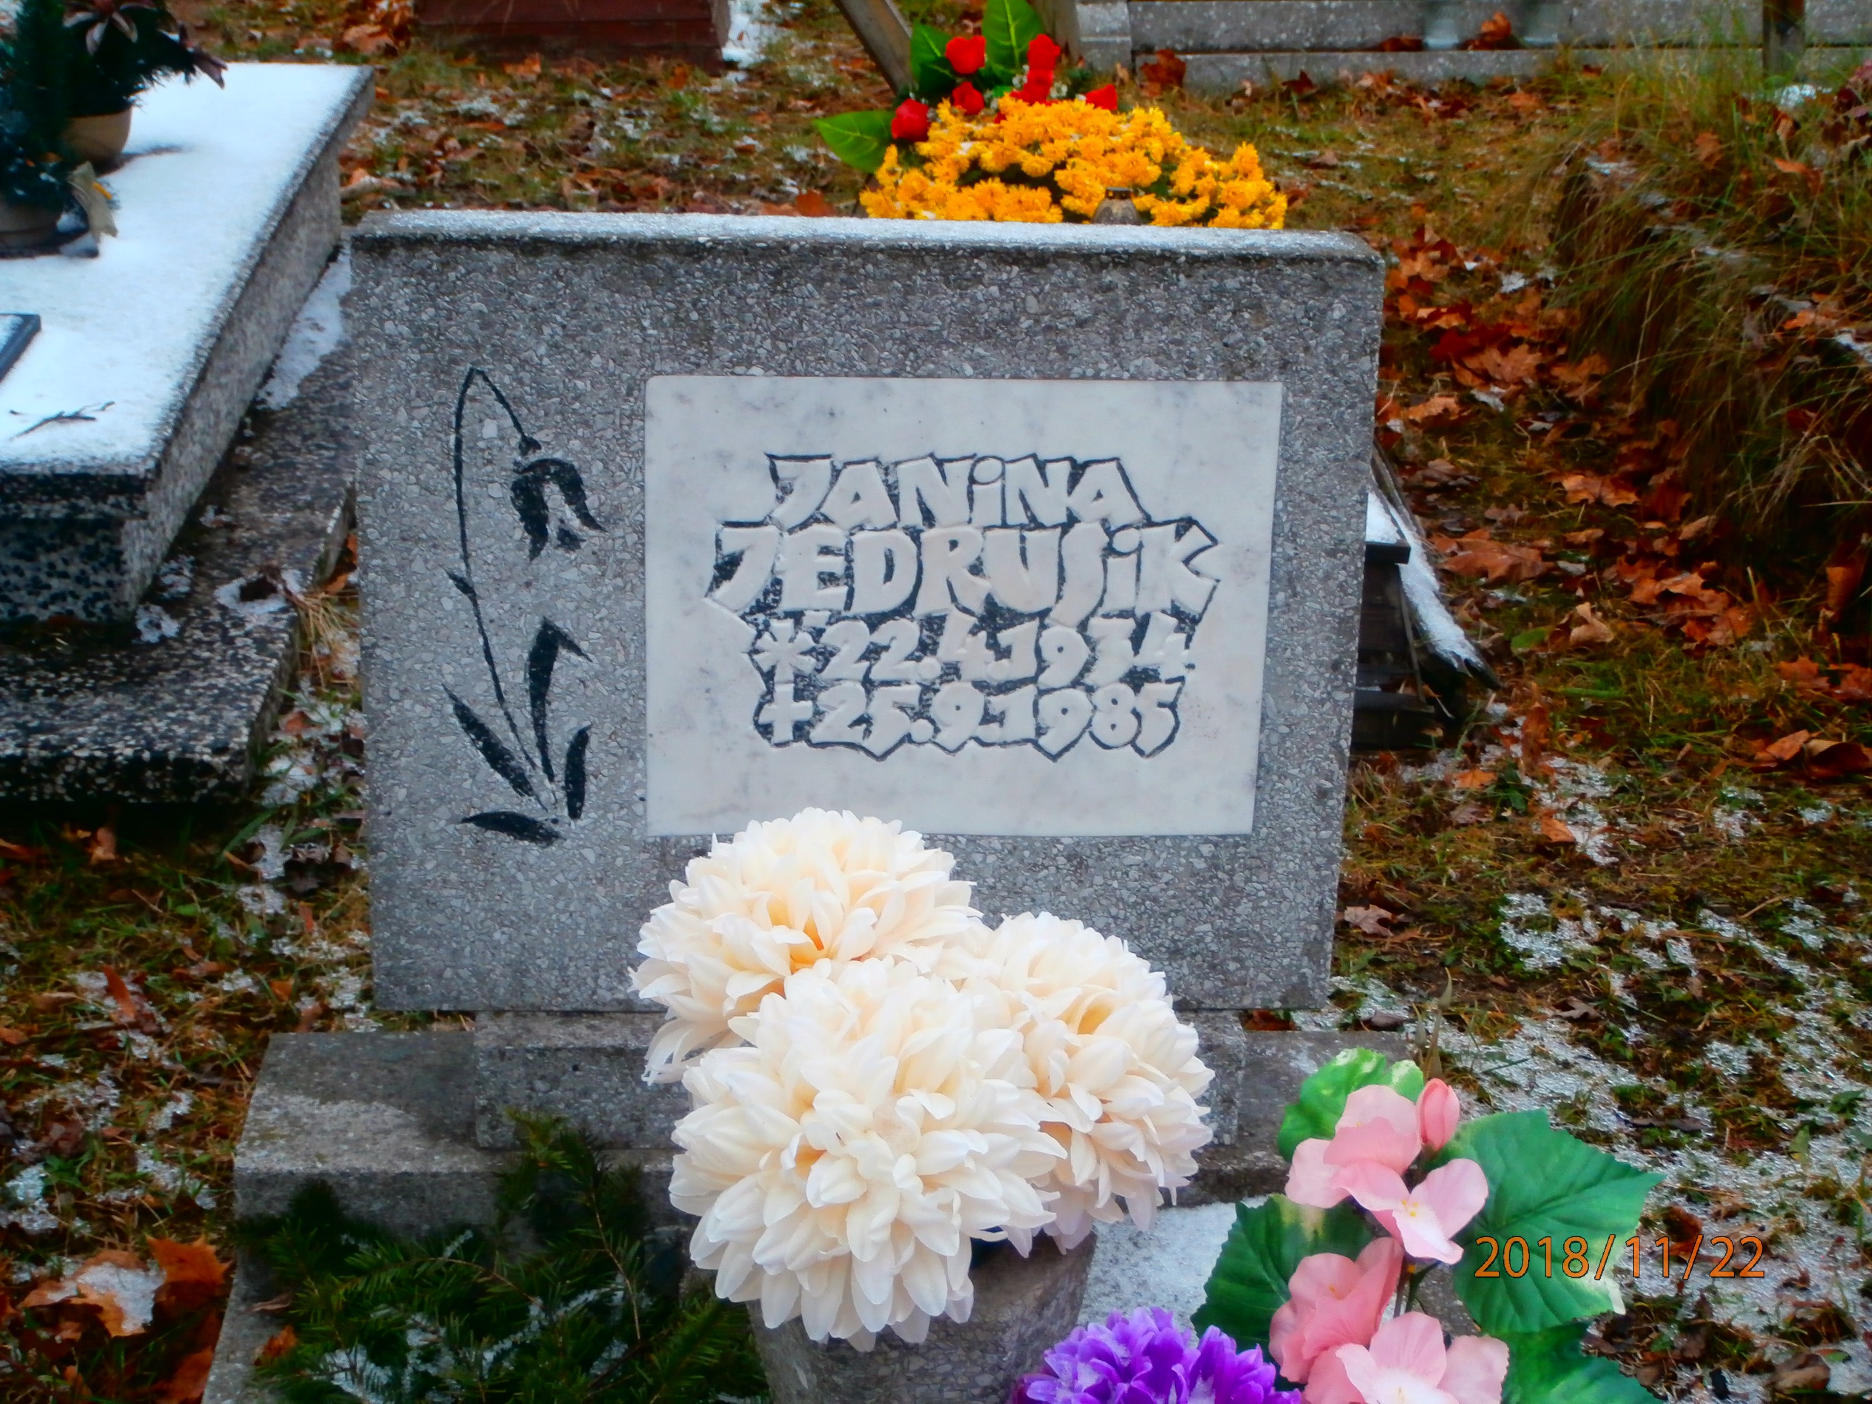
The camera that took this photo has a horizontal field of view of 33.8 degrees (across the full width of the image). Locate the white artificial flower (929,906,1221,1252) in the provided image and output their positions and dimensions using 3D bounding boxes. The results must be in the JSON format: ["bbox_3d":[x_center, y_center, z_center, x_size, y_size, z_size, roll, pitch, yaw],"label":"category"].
[{"bbox_3d":[0.066,0.187,1.520,0.160,0.165,0.140,-4,-4,-14],"label":"white artificial flower"}]

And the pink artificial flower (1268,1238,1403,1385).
[{"bbox_3d":[0.184,0.281,1.420,0.063,0.065,0.050,7,1,14],"label":"pink artificial flower"}]

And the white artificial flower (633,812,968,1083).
[{"bbox_3d":[-0.065,0.125,1.540,0.172,0.160,0.140,3,-5,5],"label":"white artificial flower"}]

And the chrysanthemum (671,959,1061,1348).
[{"bbox_3d":[-0.032,0.209,1.430,0.178,0.175,0.145,1,0,-3],"label":"chrysanthemum"}]

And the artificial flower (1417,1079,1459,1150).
[{"bbox_3d":[0.238,0.196,1.460,0.021,0.034,0.021,2,20,0],"label":"artificial flower"}]

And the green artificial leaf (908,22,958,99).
[{"bbox_3d":[-0.003,-0.872,4.200,0.070,0.105,0.040,5,10,9],"label":"green artificial leaf"}]

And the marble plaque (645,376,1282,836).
[{"bbox_3d":[0.015,-0.060,1.985,0.400,0.302,0.020,0,17,-4],"label":"marble plaque"}]

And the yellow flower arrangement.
[{"bbox_3d":[0.186,-0.668,4.150,0.570,0.320,0.480,2,20,0],"label":"yellow flower arrangement"}]

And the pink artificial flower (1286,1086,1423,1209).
[{"bbox_3d":[0.196,0.209,1.450,0.063,0.058,0.050,3,-5,5],"label":"pink artificial flower"}]

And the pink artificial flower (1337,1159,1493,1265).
[{"bbox_3d":[0.219,0.235,1.420,0.071,0.052,0.045,-2,-5,-9],"label":"pink artificial flower"}]

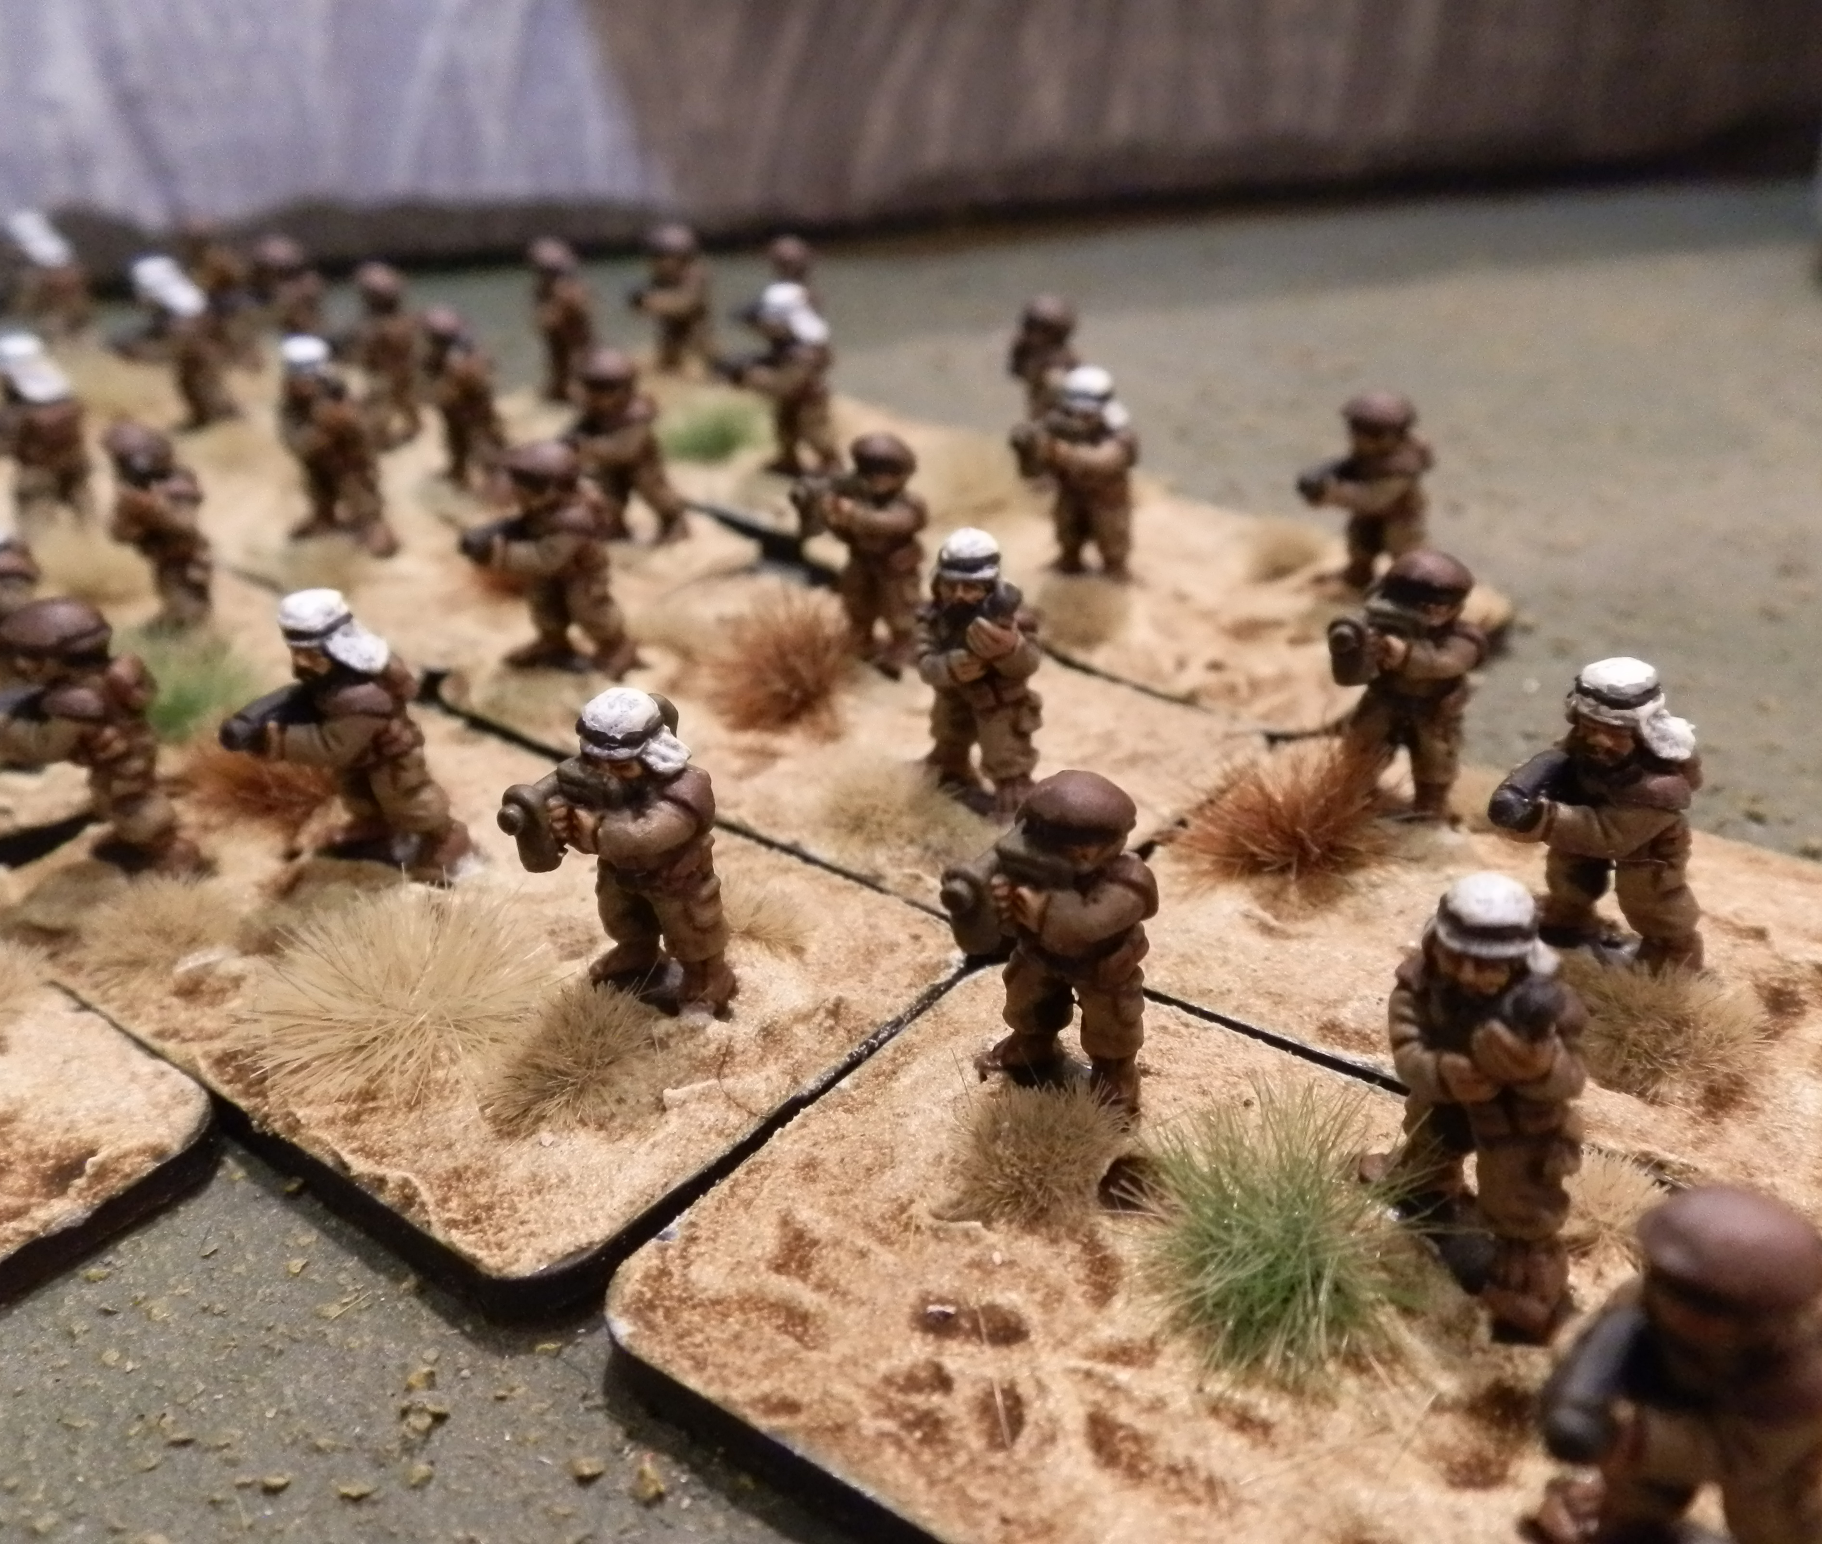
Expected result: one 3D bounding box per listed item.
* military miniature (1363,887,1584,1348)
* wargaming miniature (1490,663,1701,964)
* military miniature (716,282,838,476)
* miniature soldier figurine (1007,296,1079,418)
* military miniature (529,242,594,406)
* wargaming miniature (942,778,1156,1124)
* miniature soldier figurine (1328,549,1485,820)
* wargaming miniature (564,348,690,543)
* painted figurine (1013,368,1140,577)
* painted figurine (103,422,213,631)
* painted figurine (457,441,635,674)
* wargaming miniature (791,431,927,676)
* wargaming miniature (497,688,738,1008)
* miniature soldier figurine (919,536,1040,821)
[{"bbox_3d":[0.022,0.012,0.065,0.009,0.017,0.008,9,29,18],"label":"military miniature"},{"bbox_3d":[0.034,0.003,0.083,0.011,0.016,0.009,-24,35,-36],"label":"wargaming miniature"},{"bbox_3d":[-0.012,-0.035,0.150,0.011,0.017,0.007,-23,36,-36],"label":"military miniature"},{"bbox_3d":[0.013,-0.037,0.156,0.007,0.016,0.009,14,31,24],"label":"miniature soldier figurine"},{"bbox_3d":[-0.036,-0.047,0.174,0.007,0.017,0.008,23,36,36],"label":"military miniature"},{"bbox_3d":[0.006,0.008,0.073,0.008,0.017,0.010,20,34,33],"label":"wargaming miniature"},{"bbox_3d":[0.029,-0.005,0.097,0.009,0.016,0.009,-24,35,-36],"label":"miniature soldier figurine"},{"bbox_3d":[-0.025,-0.028,0.143,0.009,0.016,0.011,20,34,35],"label":"wargaming miniature"},{"bbox_3d":[0.012,-0.022,0.128,0.007,0.017,0.009,20,34,33],"label":"painted figurine"},{"bbox_3d":[-0.056,-0.018,0.125,0.007,0.016,0.008,6,29,11],"label":"painted figurine"},{"bbox_3d":[-0.026,-0.015,0.118,0.011,0.016,0.009,-25,36,-38],"label":"painted figurine"},{"bbox_3d":[-0.004,-0.016,0.119,0.009,0.016,0.009,-24,35,-36],"label":"wargaming miniature"},{"bbox_3d":[-0.013,0.004,0.079,0.007,0.017,0.010,16,32,28],"label":"wargaming miniature"},{"bbox_3d":[0.004,-0.005,0.096,0.007,0.017,0.008,2,28,4],"label":"miniature soldier figurine"}]

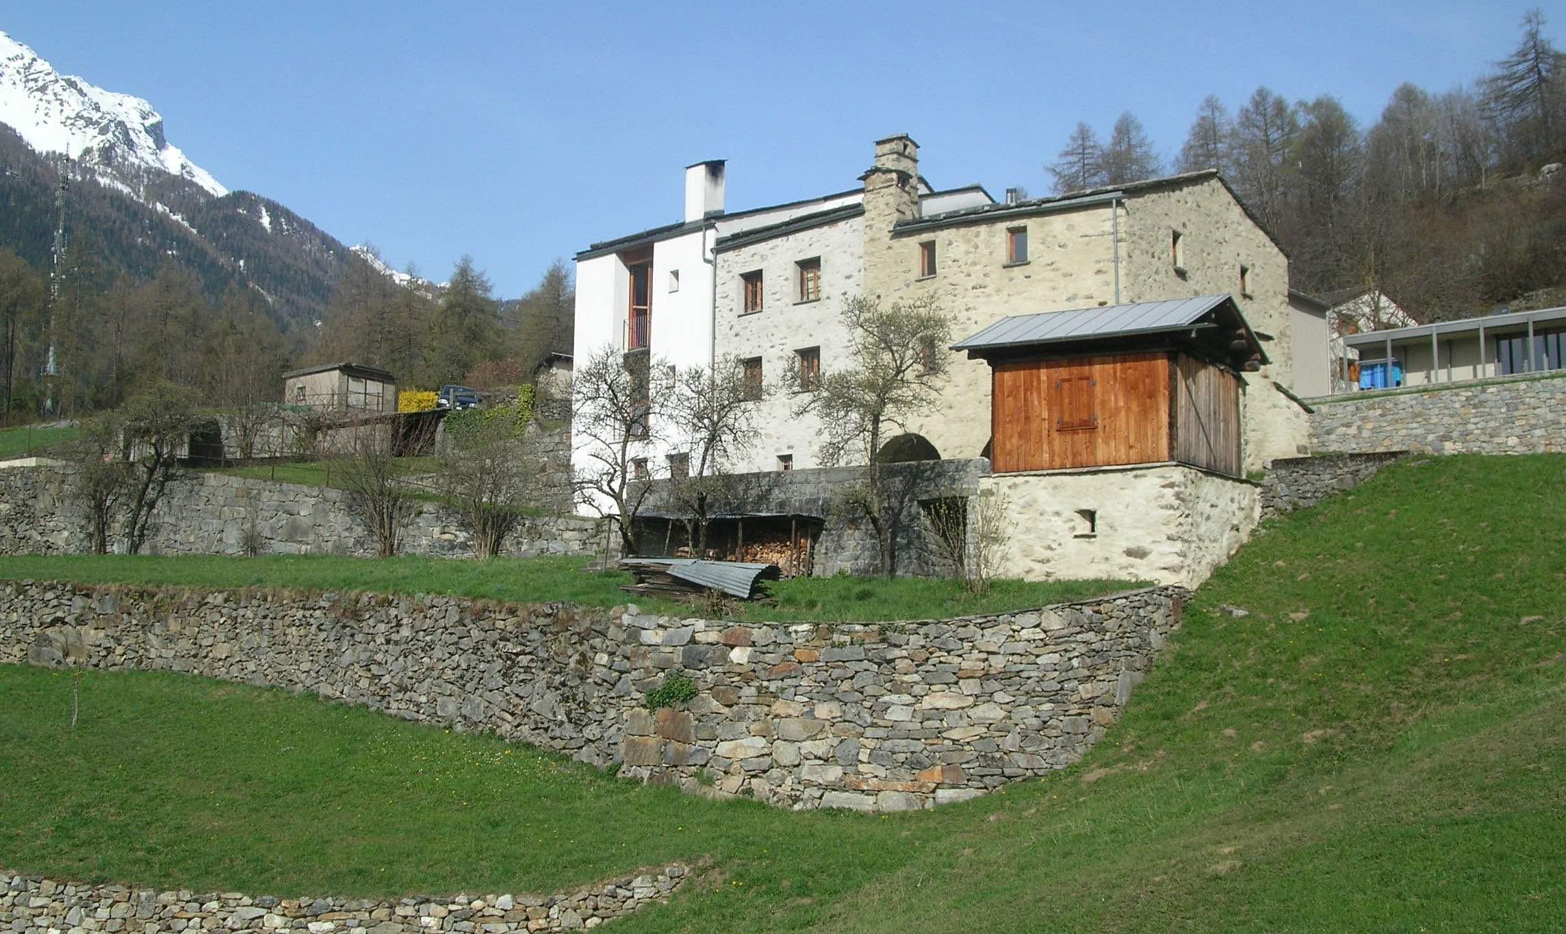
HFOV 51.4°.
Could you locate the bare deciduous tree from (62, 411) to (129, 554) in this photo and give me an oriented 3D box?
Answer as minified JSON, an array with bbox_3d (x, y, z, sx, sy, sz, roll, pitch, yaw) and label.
[{"bbox_3d":[-20.607,0.465,48.808,2.100,4.300,2.100,4,-8,-23],"label":"bare deciduous tree"}]

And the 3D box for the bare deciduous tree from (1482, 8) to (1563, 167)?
[{"bbox_3d":[52.493,-26.592,114.349,6.000,11.900,6.000,-3,-8,25],"label":"bare deciduous tree"}]

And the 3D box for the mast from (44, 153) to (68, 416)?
[{"bbox_3d":[-104.921,-26.446,235.104,2.600,39.700,2.600,4,-8,-24],"label":"mast"}]

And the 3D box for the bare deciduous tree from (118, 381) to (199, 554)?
[{"bbox_3d":[-18.759,0.001,48.869,2.500,5.300,2.500,3,-8,-21],"label":"bare deciduous tree"}]

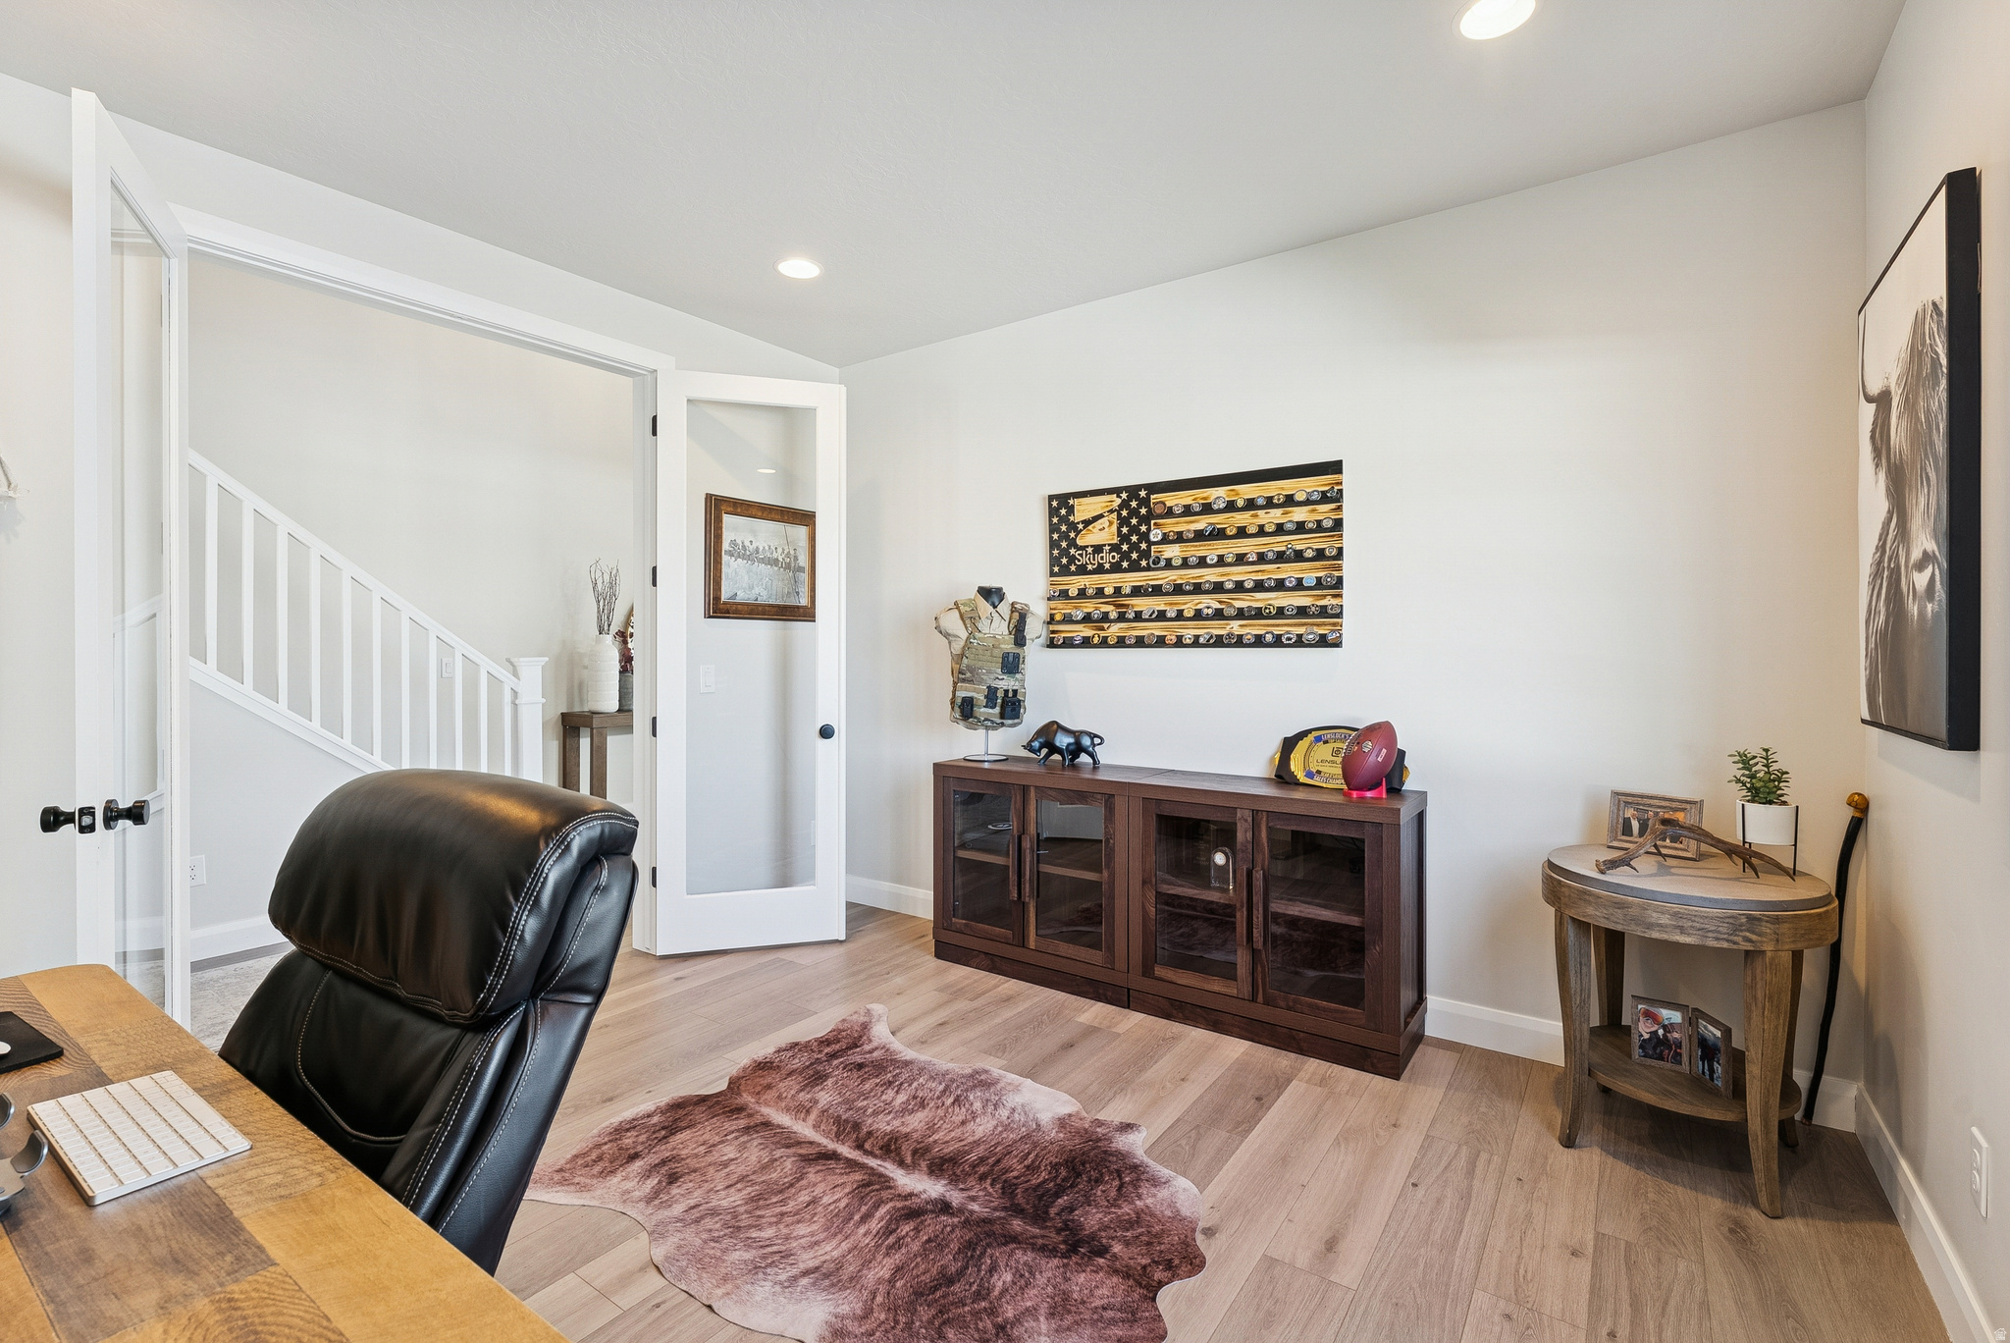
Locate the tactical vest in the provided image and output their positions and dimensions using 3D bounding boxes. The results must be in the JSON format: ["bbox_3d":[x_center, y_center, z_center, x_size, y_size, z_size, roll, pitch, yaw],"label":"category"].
[{"bbox_3d":[-0.067,-0.035,3.669,0.343,0.565,0.272,0,1,-9],"label":"tactical vest"}]

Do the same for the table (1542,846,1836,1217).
[{"bbox_3d":[1.764,0.885,2.187,0.595,0.706,0.595,0,1,35],"label":"table"}]

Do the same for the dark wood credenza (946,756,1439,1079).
[{"bbox_3d":[0.552,0.807,3.180,1.810,0.820,0.380,1,1,36],"label":"dark wood credenza"}]

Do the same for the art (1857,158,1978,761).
[{"bbox_3d":[1.865,-0.366,1.729,0.045,0.998,0.751,0,1,37],"label":"art"}]

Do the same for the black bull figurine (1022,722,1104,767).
[{"bbox_3d":[0.236,0.308,3.447,0.333,0.181,0.111,0,1,28],"label":"black bull figurine"}]

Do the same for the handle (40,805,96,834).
[{"bbox_3d":[-2.021,0.320,1.804,0.076,0.062,0.062,0,1,-33],"label":"handle"}]

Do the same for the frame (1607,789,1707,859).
[{"bbox_3d":[1.872,0.439,2.415,0.030,0.174,0.212,15,-9,-38],"label":"frame"}]

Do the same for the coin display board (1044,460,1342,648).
[{"bbox_3d":[0.685,-0.421,3.296,1.245,0.670,0.040,0,1,35],"label":"coin display board"}]

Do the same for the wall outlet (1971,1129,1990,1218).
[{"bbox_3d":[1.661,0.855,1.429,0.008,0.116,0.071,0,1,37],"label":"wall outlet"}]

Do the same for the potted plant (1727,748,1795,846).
[{"bbox_3d":[2.001,0.330,2.218,0.123,0.257,0.123,0,1,36],"label":"potted plant"}]

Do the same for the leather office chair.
[{"bbox_3d":[-0.837,0.700,0.806,0.665,1.129,0.726,0,1,33],"label":"leather office chair"}]

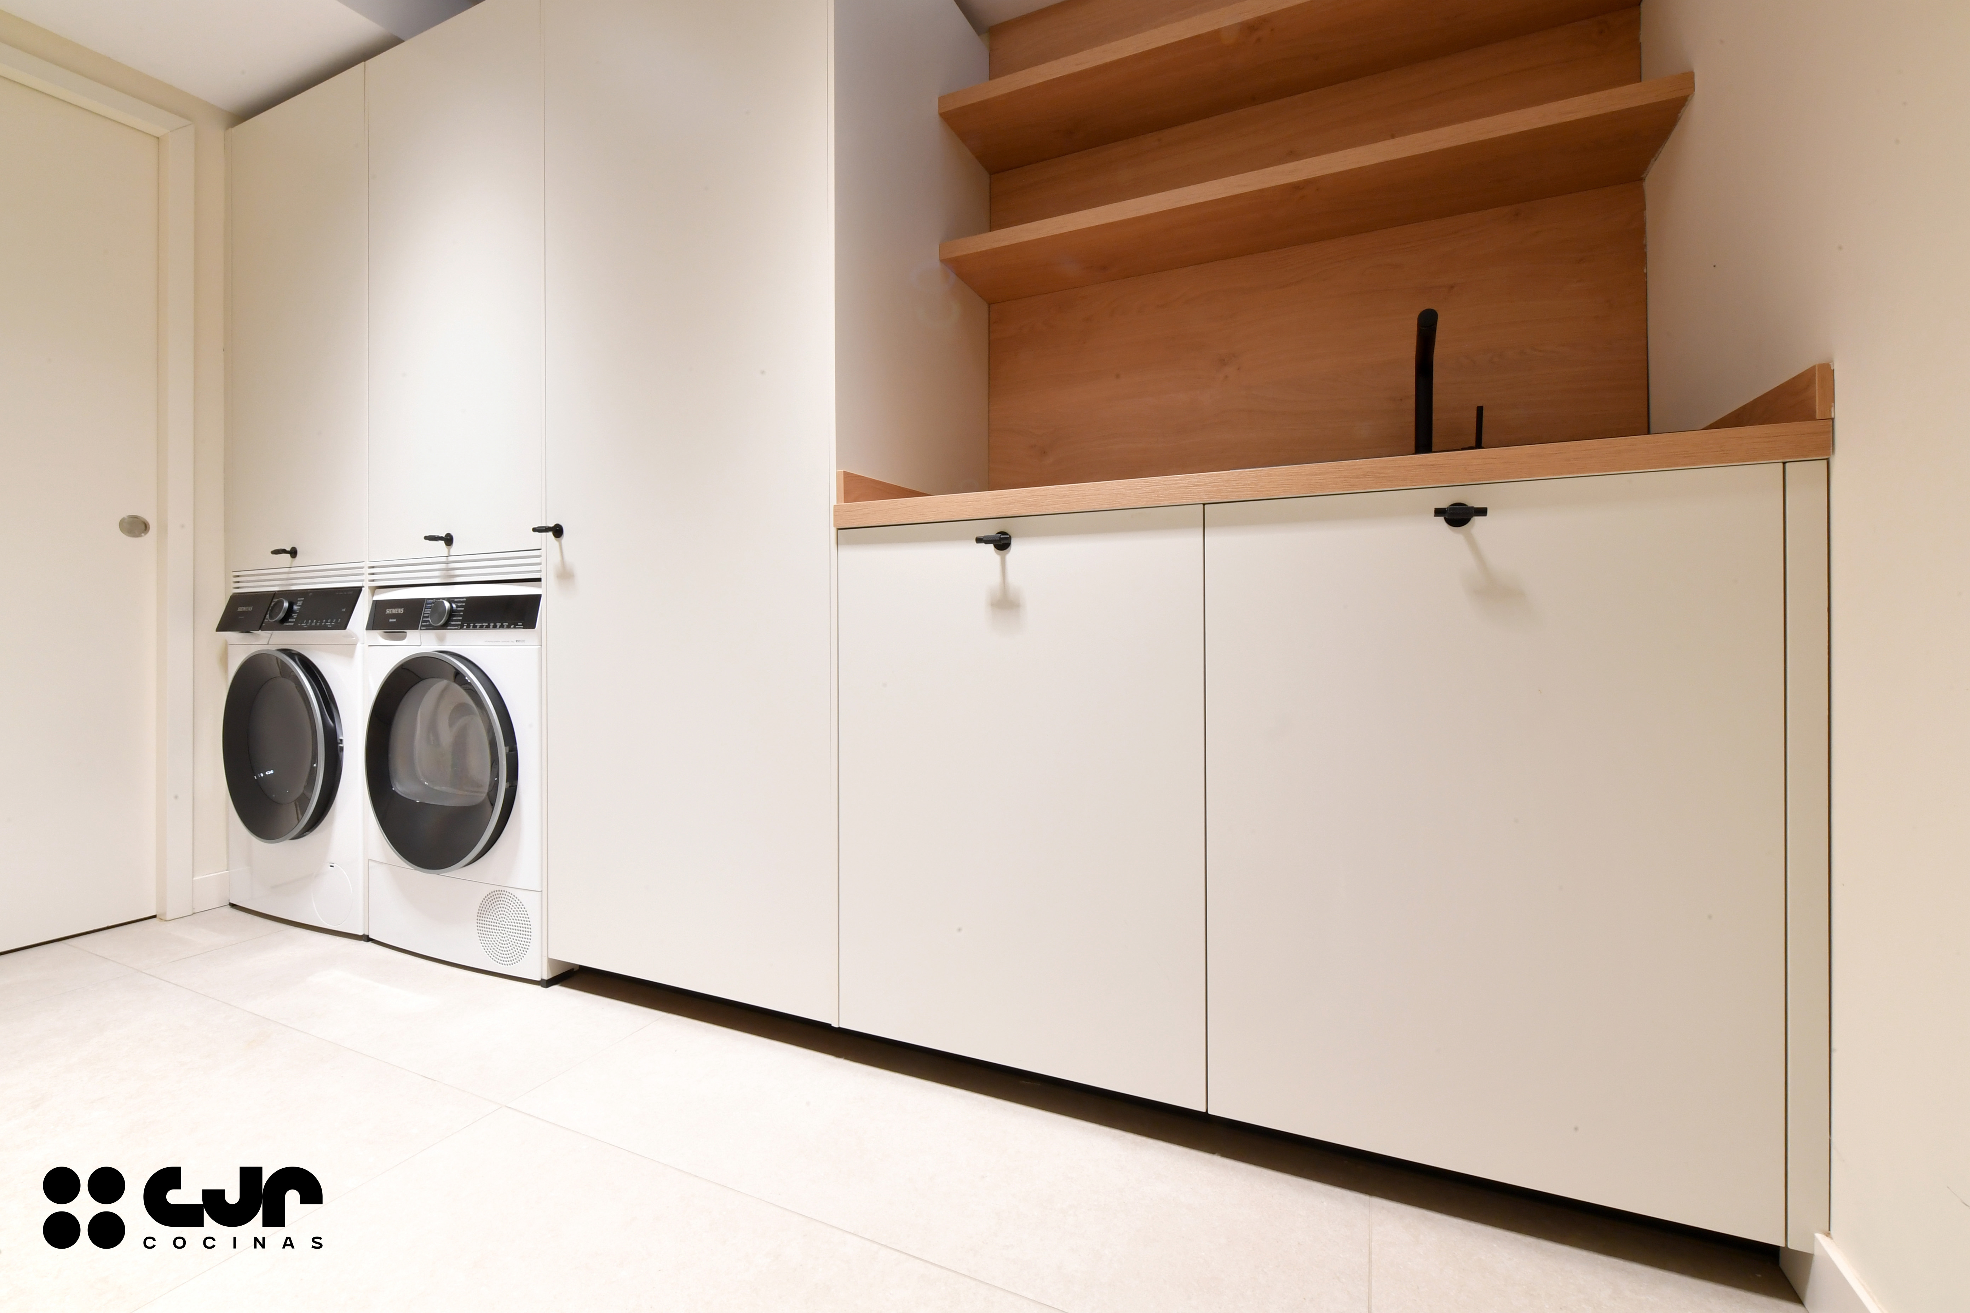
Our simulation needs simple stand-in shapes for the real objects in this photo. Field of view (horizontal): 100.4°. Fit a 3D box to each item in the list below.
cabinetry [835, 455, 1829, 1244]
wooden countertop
[{"bbox_3d":[0.451,0.210,1.415,1.264,0.850,0.615,0,1,25],"label":"cabinetry"},{"bbox_3d":[0.451,-0.237,1.420,1.272,0.040,0.625,0,1,25],"label":"wooden countertop"}]

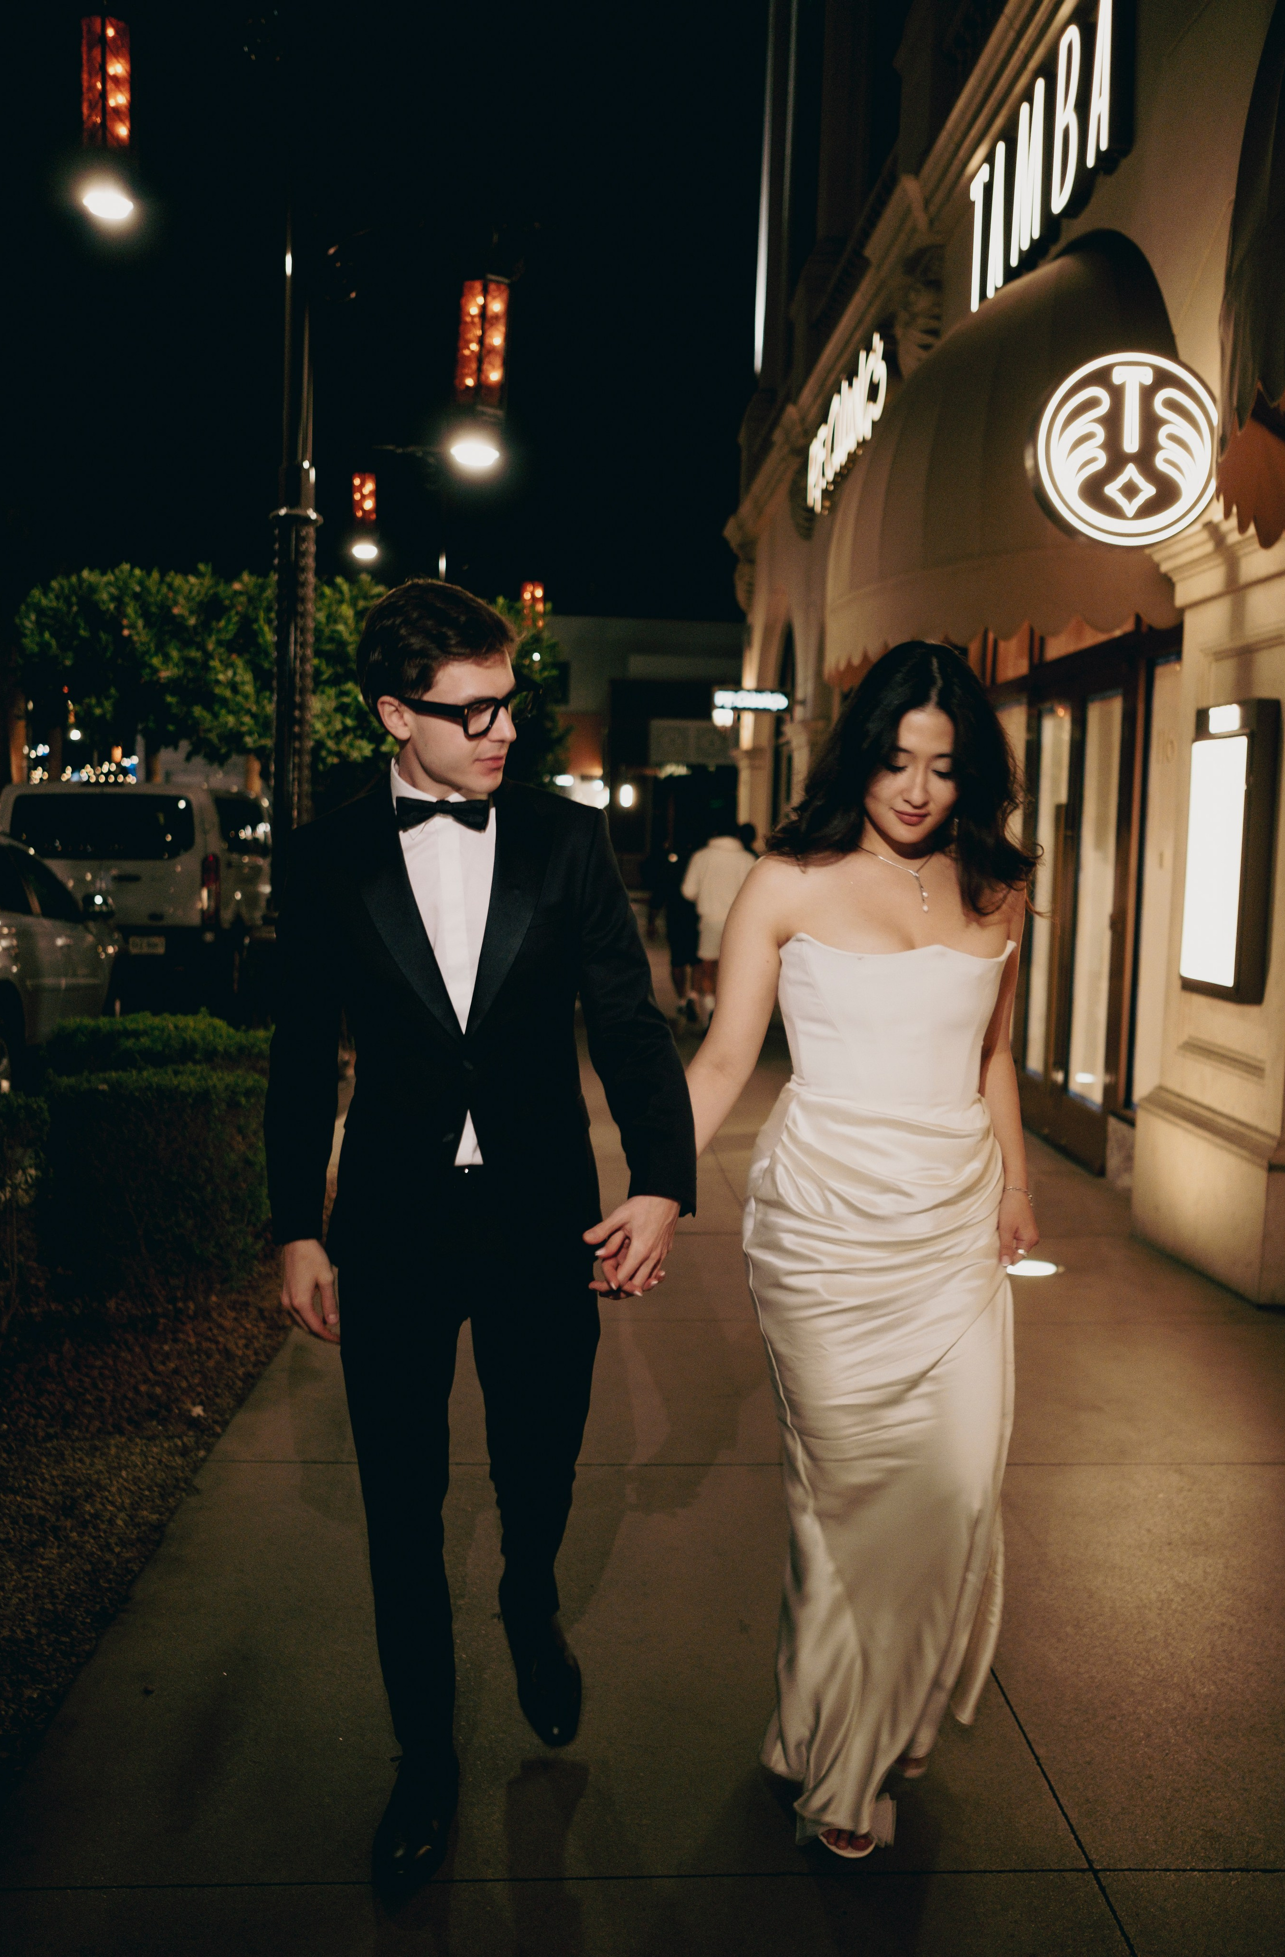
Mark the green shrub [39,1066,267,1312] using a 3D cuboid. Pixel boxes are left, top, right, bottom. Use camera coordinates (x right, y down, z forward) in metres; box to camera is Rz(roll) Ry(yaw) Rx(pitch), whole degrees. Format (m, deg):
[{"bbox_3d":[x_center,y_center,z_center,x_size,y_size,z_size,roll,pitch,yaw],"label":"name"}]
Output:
[{"bbox_3d":[-1.527,0.621,6.154,0.680,0.620,0.800,1,4,-2],"label":"green shrub"}]

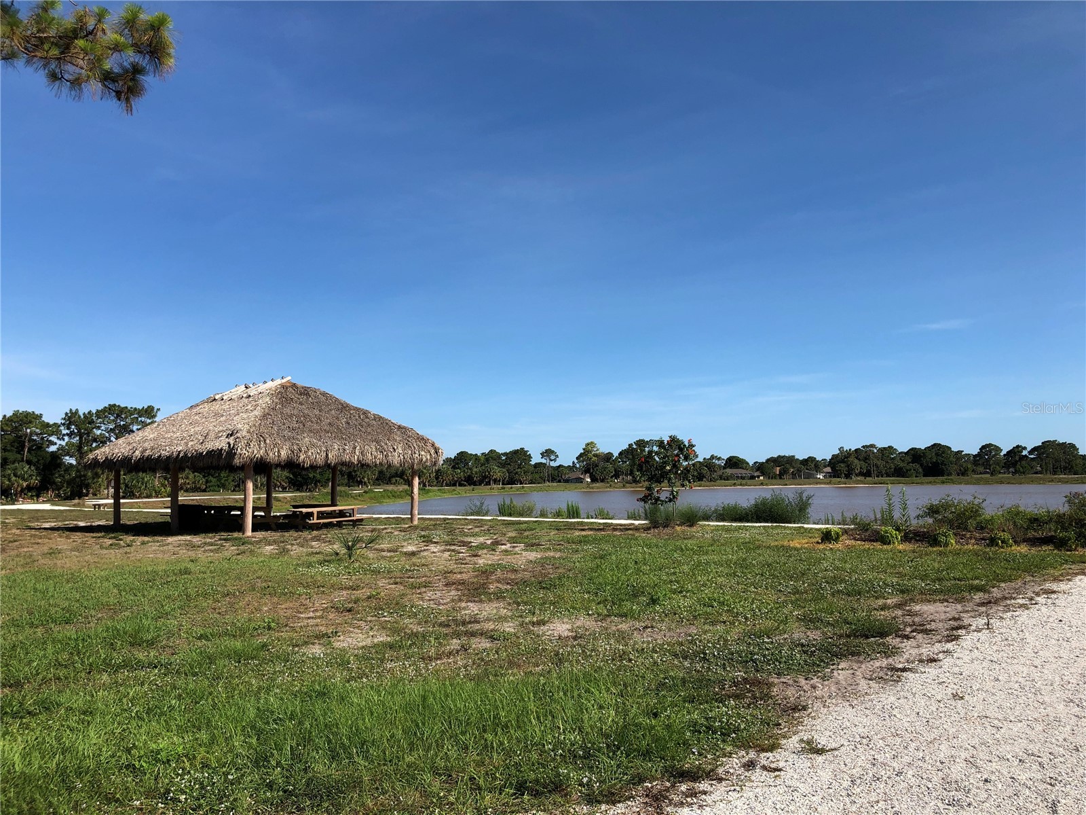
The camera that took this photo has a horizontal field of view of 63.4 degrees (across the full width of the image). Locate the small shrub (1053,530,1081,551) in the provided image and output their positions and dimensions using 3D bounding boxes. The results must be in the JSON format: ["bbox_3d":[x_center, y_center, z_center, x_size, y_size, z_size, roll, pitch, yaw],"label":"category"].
[{"bbox_3d":[11.801,2.986,19.805,0.565,0.440,0.504,-3,-5,30],"label":"small shrub"}]

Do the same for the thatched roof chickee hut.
[{"bbox_3d":[-9.377,1.495,29.359,10.453,4.857,7.181,-4,-6,43],"label":"thatched roof chickee hut"}]

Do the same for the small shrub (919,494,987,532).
[{"bbox_3d":[12.347,3.168,26.484,1.868,1.087,1.467,-2,-5,25],"label":"small shrub"}]

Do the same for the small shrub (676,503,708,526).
[{"bbox_3d":[4.954,3.551,29.254,1.065,0.741,0.950,-1,-4,10],"label":"small shrub"}]

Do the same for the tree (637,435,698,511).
[{"bbox_3d":[4.248,2.460,30.034,2.104,3.036,1.893,-1,-4,8],"label":"tree"}]

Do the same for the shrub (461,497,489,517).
[{"bbox_3d":[-2.828,4.108,36.635,1.171,0.747,1.016,0,-4,-4],"label":"shrub"}]

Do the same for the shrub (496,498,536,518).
[{"bbox_3d":[-1.124,4.106,36.409,1.661,0.717,1.437,0,-4,-2],"label":"shrub"}]

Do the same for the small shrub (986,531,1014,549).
[{"bbox_3d":[10.592,3.056,20.363,0.582,0.385,0.519,-2,-5,27],"label":"small shrub"}]

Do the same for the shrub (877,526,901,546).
[{"bbox_3d":[8.343,3.094,21.191,0.557,0.434,0.498,-2,-5,21],"label":"shrub"}]

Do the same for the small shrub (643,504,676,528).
[{"bbox_3d":[3.788,3.500,28.553,1.046,0.737,0.932,-1,-4,7],"label":"small shrub"}]

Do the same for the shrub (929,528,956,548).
[{"bbox_3d":[9.425,3.064,20.714,0.588,0.422,0.525,-2,-5,24],"label":"shrub"}]

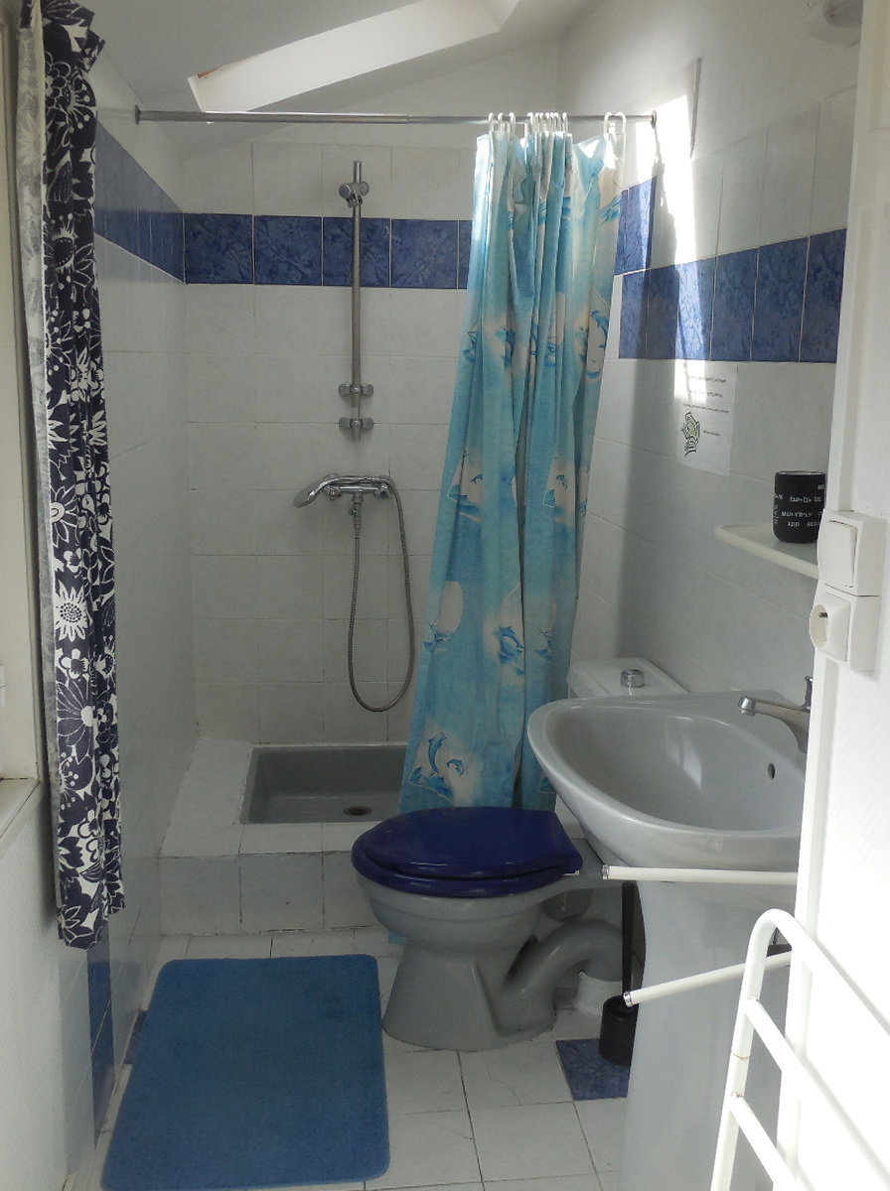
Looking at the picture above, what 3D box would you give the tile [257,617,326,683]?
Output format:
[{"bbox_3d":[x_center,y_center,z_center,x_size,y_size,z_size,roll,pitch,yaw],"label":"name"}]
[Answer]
[{"bbox_3d":[-0.475,0.174,3.574,0.203,0.203,0.010,-1,12,-8],"label":"tile"}]

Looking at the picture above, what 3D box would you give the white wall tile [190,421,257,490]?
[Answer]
[{"bbox_3d":[-0.668,-0.420,3.464,0.200,0.200,0.012,0,11,-4],"label":"white wall tile"}]

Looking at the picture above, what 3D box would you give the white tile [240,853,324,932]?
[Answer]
[{"bbox_3d":[-0.398,0.726,2.808,0.200,0.198,0.010,0,10,-4],"label":"white tile"}]

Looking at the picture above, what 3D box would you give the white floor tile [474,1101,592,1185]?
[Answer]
[{"bbox_3d":[0.150,0.973,2.049,0.199,0.010,0.199,-1,10,-4],"label":"white floor tile"}]

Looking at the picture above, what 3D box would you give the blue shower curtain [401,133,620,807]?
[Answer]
[{"bbox_3d":[0.137,-0.120,2.668,0.495,1.845,0.169,-1,12,-8],"label":"blue shower curtain"}]

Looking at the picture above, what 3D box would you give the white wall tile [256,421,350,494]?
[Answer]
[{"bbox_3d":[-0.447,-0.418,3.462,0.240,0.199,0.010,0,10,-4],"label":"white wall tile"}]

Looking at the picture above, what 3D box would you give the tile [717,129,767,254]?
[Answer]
[{"bbox_3d":[0.552,-0.738,2.118,0.012,0.200,0.200,-1,12,-9],"label":"tile"}]

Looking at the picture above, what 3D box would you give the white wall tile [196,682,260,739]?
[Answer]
[{"bbox_3d":[-0.677,0.365,3.586,0.198,0.194,0.010,-1,12,-8],"label":"white wall tile"}]

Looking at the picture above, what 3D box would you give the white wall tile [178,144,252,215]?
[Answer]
[{"bbox_3d":[-0.644,-1.184,3.260,0.196,0.198,0.010,-1,12,-8],"label":"white wall tile"}]

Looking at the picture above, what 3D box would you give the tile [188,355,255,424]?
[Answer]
[{"bbox_3d":[-0.664,-0.616,3.425,0.200,0.200,0.012,0,11,-4],"label":"tile"}]

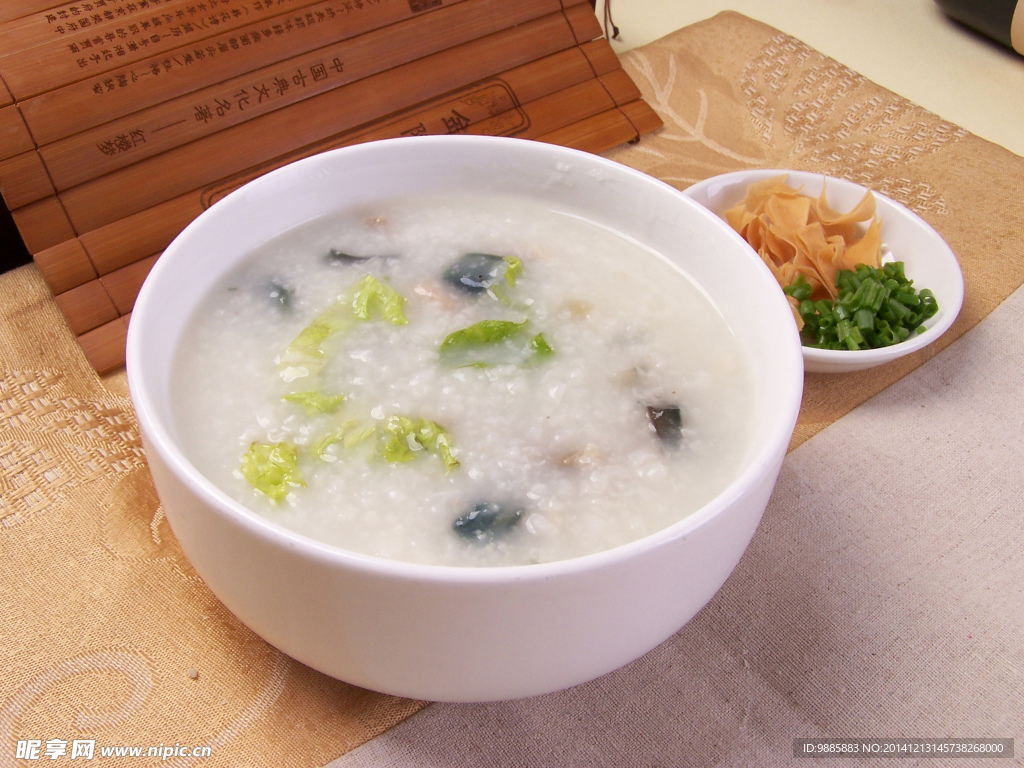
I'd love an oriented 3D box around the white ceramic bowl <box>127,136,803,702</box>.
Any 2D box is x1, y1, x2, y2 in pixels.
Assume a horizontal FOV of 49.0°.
[{"bbox_3d":[-0.012,0.007,0.291,0.158,0.066,0.158,2,44,-2],"label":"white ceramic bowl"}]

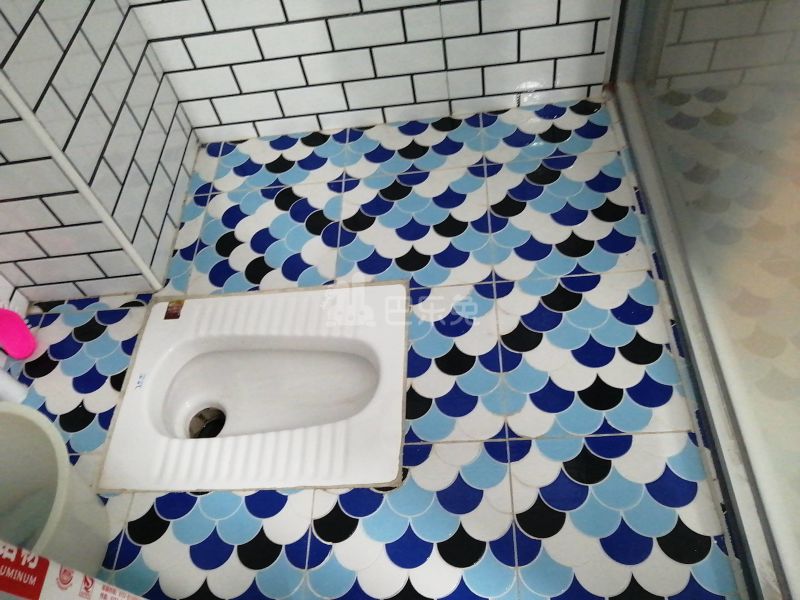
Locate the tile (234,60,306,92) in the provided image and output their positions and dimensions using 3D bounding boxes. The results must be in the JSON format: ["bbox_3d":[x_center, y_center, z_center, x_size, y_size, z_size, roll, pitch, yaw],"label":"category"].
[{"bbox_3d":[-0.279,-0.485,1.294,0.148,0.071,0.010,-4,55,7],"label":"tile"}]

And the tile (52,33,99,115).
[{"bbox_3d":[-0.537,-0.372,0.994,0.010,0.071,0.148,-4,55,7],"label":"tile"}]

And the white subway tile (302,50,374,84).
[{"bbox_3d":[-0.131,-0.503,1.296,0.150,0.071,0.009,-4,54,7],"label":"white subway tile"}]

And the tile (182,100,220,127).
[{"bbox_3d":[-0.457,-0.433,1.386,0.073,0.071,0.010,-4,55,7],"label":"tile"}]

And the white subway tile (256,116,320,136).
[{"bbox_3d":[-0.264,-0.415,1.421,0.150,0.041,0.009,-4,54,7],"label":"white subway tile"}]

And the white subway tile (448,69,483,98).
[{"bbox_3d":[0.142,-0.474,1.306,0.074,0.071,0.010,-4,55,7],"label":"white subway tile"}]

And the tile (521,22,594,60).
[{"bbox_3d":[0.324,-0.536,1.240,0.150,0.071,0.009,-4,54,7],"label":"tile"}]

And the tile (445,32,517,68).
[{"bbox_3d":[0.170,-0.520,1.248,0.149,0.071,0.010,-4,55,7],"label":"tile"}]

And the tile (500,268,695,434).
[{"bbox_3d":[0.304,0.086,0.999,0.272,0.010,0.299,-4,55,7],"label":"tile"}]

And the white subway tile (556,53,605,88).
[{"bbox_3d":[0.383,-0.491,1.286,0.100,0.071,0.010,-4,55,7],"label":"white subway tile"}]

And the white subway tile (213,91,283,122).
[{"bbox_3d":[-0.343,-0.438,1.363,0.148,0.071,0.010,-4,55,7],"label":"white subway tile"}]

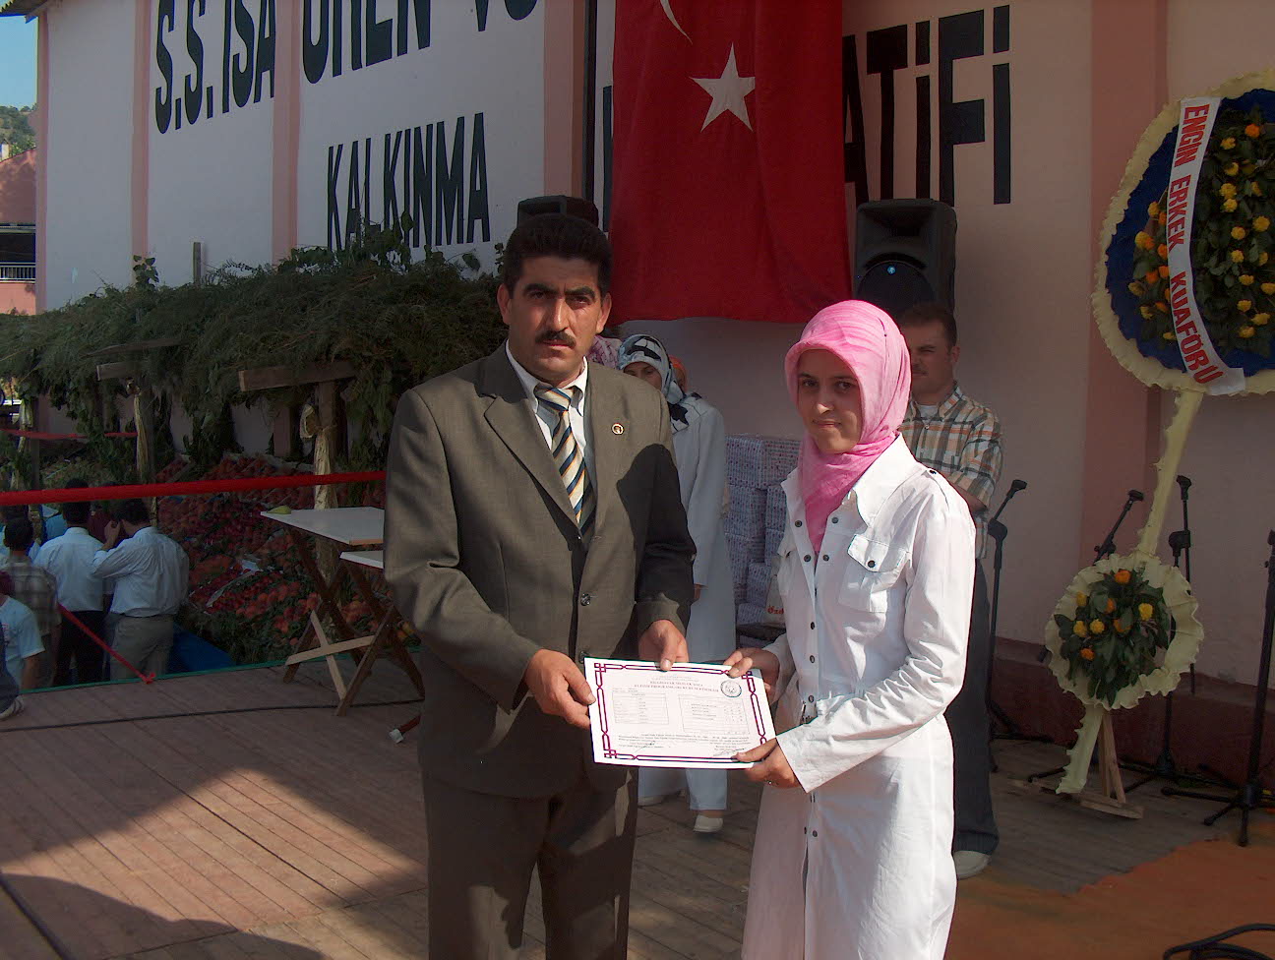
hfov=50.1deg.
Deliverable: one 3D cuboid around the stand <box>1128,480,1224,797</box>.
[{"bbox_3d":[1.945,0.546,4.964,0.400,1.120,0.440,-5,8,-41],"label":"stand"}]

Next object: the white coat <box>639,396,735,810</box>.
[{"bbox_3d":[0.135,0.408,4.528,0.440,1.350,0.310,3,6,21],"label":"white coat"}]

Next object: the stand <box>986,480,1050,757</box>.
[{"bbox_3d":[1.425,0.535,5.327,0.430,1.060,0.460,-5,8,-41],"label":"stand"}]

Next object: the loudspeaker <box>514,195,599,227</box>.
[{"bbox_3d":[-0.418,-1.181,7.180,0.360,0.600,0.340,5,8,40],"label":"loudspeaker"}]

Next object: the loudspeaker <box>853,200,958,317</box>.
[{"bbox_3d":[1.063,-0.803,5.450,0.360,0.600,0.340,4,7,34],"label":"loudspeaker"}]

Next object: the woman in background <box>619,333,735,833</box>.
[{"bbox_3d":[0.135,0.323,4.519,0.460,1.620,0.340,3,6,21],"label":"woman in background"}]

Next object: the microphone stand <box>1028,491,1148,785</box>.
[{"bbox_3d":[1.695,0.559,5.067,0.420,1.070,0.480,-5,8,-41],"label":"microphone stand"}]

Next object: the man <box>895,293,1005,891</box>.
[{"bbox_3d":[0.893,0.321,4.104,0.500,1.720,0.360,2,6,18],"label":"man"}]

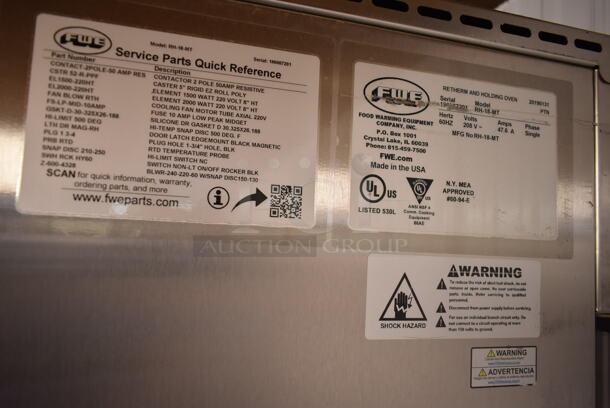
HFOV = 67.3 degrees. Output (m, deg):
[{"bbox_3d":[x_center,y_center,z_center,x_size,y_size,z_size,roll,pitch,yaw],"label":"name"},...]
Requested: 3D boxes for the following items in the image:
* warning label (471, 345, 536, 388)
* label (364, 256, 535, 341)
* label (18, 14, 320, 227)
[{"bbox_3d":[0.129,0.105,0.295,0.051,0.025,0.001,4,-4,-16],"label":"warning label"},{"bbox_3d":[0.097,0.060,0.289,0.126,0.051,0.001,4,-4,-16],"label":"label"},{"bbox_3d":[-0.066,-0.041,0.248,0.152,0.102,0.001,4,-4,-16],"label":"label"}]

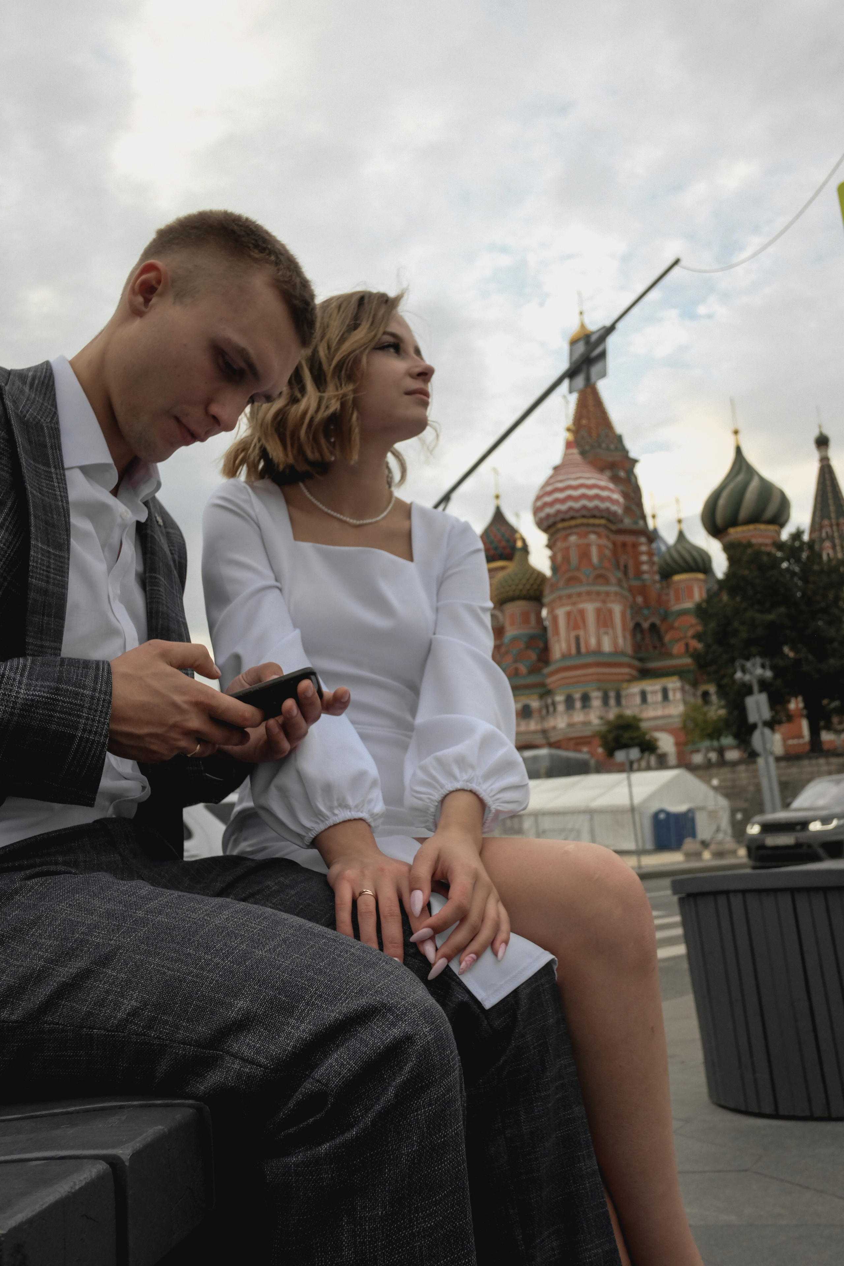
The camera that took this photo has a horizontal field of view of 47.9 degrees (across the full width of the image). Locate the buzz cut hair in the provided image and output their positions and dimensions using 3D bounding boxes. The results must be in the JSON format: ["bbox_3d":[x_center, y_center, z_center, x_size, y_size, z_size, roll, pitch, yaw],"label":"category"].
[{"bbox_3d":[-0.196,-0.344,0.950,0.155,0.190,0.160,-43,-17,2],"label":"buzz cut hair"}]

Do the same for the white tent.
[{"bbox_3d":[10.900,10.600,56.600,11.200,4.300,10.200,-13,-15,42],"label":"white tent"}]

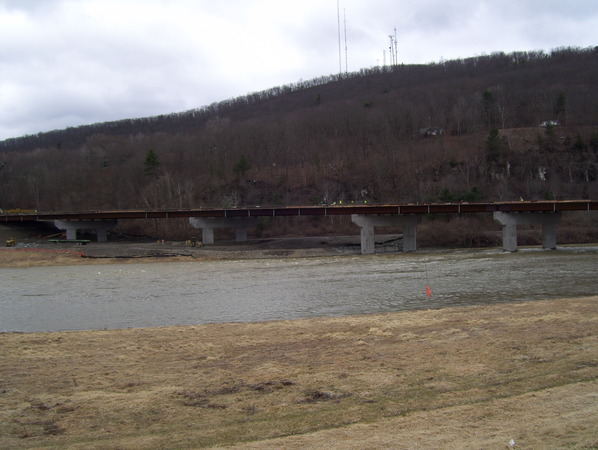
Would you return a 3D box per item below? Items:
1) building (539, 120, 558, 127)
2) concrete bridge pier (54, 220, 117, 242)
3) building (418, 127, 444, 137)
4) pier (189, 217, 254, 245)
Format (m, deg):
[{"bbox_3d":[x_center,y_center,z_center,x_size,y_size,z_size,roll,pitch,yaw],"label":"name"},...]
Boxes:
[{"bbox_3d":[168.283,-68.460,420.000,12.500,3.900,8.000,-2,-1,17],"label":"building"},{"bbox_3d":[-67.728,2.003,198.000,18.600,7.100,2.000,-1,-1,-20],"label":"concrete bridge pier"},{"bbox_3d":[85.113,-60.061,400.000,15.500,5.300,9.500,-2,-1,11],"label":"building"},{"bbox_3d":[-22.113,1.648,180.000,19.000,7.900,2.000,-1,-1,-20],"label":"pier"}]

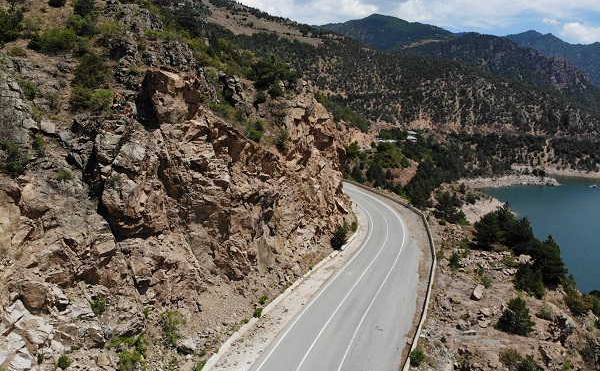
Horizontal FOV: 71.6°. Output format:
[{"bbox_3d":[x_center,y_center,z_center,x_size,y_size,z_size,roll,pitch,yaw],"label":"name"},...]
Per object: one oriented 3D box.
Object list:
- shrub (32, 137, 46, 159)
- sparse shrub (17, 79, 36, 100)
[{"bbox_3d":[-26.000,-3.693,41.500,1.143,2.182,1.143,-5,10,-32],"label":"shrub"},{"bbox_3d":[-30.580,-10.729,46.500,1.837,2.160,1.653,-5,10,-32],"label":"sparse shrub"}]

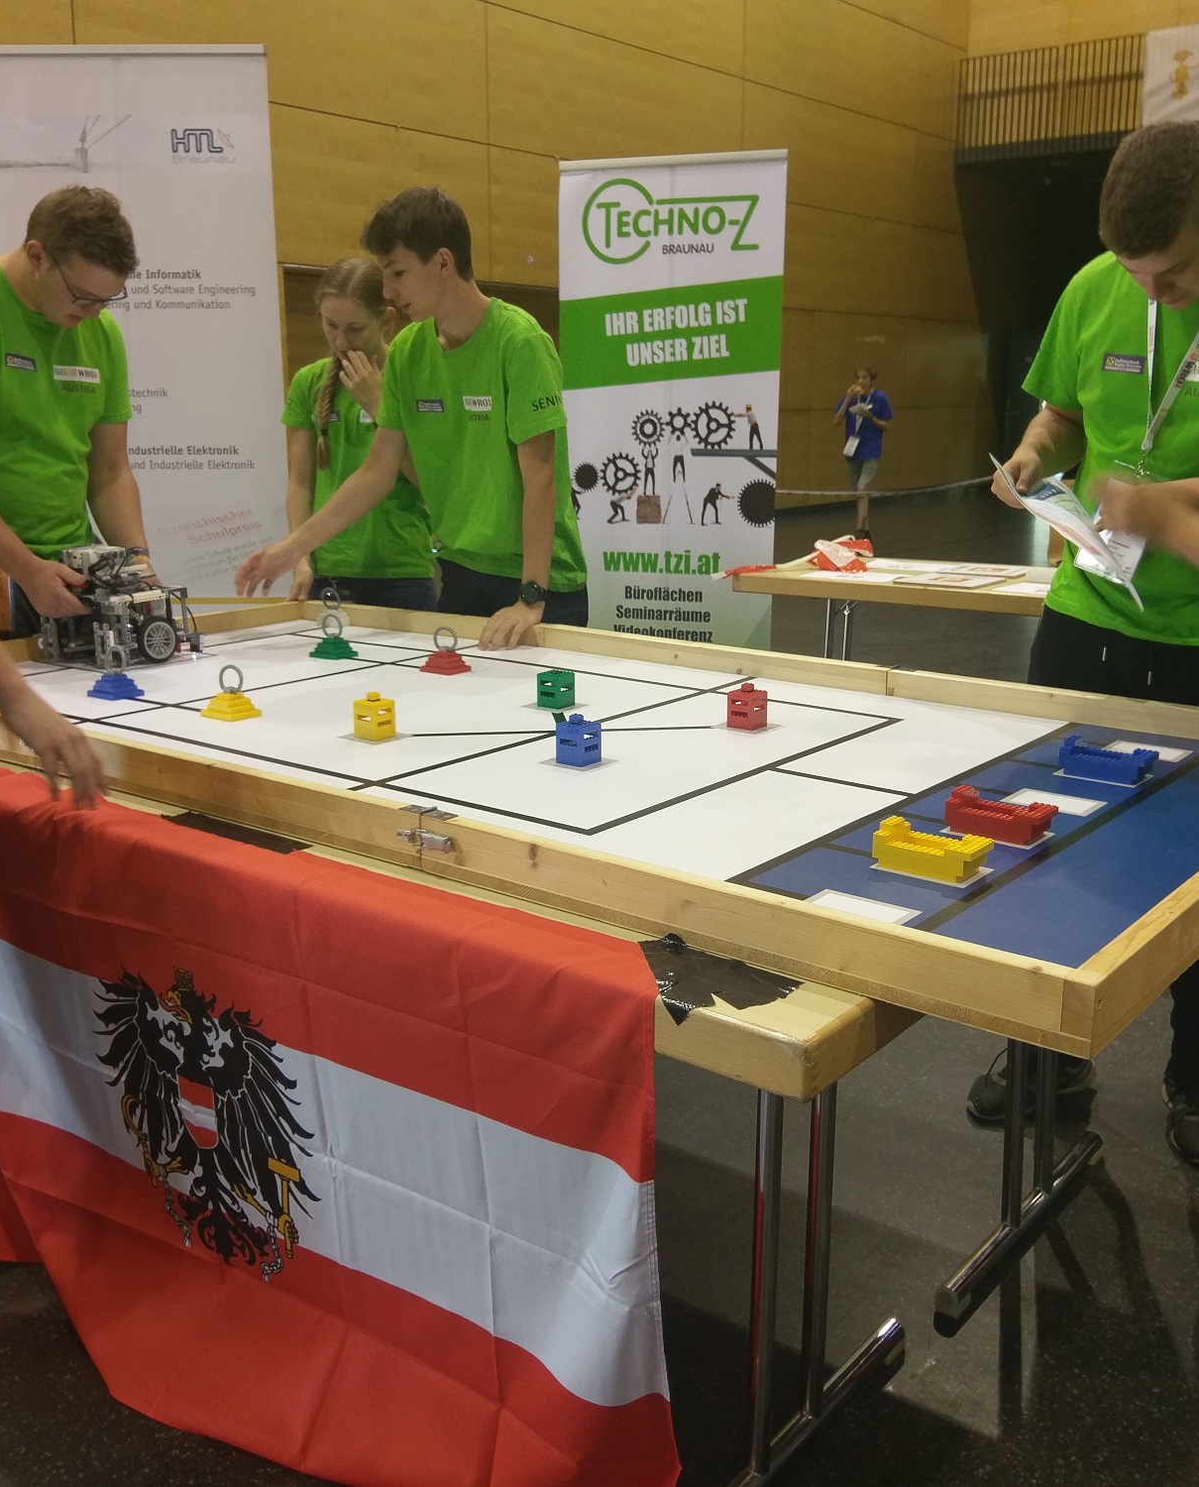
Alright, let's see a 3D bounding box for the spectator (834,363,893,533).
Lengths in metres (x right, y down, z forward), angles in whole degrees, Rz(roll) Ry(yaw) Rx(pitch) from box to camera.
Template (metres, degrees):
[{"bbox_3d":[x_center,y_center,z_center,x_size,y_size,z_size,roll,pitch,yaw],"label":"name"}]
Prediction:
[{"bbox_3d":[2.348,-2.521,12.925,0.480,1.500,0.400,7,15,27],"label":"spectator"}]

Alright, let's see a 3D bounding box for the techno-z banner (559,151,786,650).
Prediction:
[{"bbox_3d":[0.251,-1.052,5.516,0.850,2.112,0.120,5,14,20],"label":"techno-z banner"}]

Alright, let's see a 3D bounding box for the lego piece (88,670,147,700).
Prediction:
[{"bbox_3d":[-0.880,-0.106,2.718,0.070,0.038,0.070,11,17,37],"label":"lego piece"}]

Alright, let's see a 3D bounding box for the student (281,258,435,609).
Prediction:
[{"bbox_3d":[-0.567,-0.386,3.754,0.420,1.610,0.420,4,14,17],"label":"student"}]

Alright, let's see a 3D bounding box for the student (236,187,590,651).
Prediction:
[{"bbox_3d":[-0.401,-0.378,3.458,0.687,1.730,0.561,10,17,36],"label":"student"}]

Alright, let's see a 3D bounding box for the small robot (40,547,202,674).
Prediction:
[{"bbox_3d":[-0.984,-0.286,3.080,0.235,0.220,0.230,10,17,37],"label":"small robot"}]

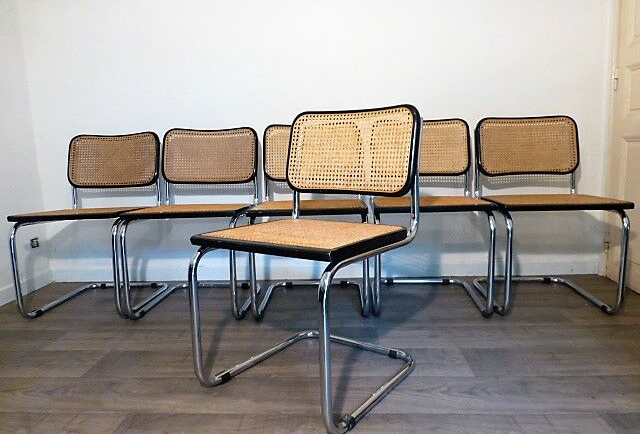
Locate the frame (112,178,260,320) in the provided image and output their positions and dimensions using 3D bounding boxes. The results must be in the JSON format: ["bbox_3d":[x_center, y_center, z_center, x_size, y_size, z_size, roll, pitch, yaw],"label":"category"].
[{"bbox_3d":[-0.536,0.065,1.975,0.460,0.670,0.526,-1,8,5],"label":"frame"}]

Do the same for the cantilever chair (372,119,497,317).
[{"bbox_3d":[0.460,-0.024,1.933,0.468,0.800,0.536,-1,8,6],"label":"cantilever chair"}]

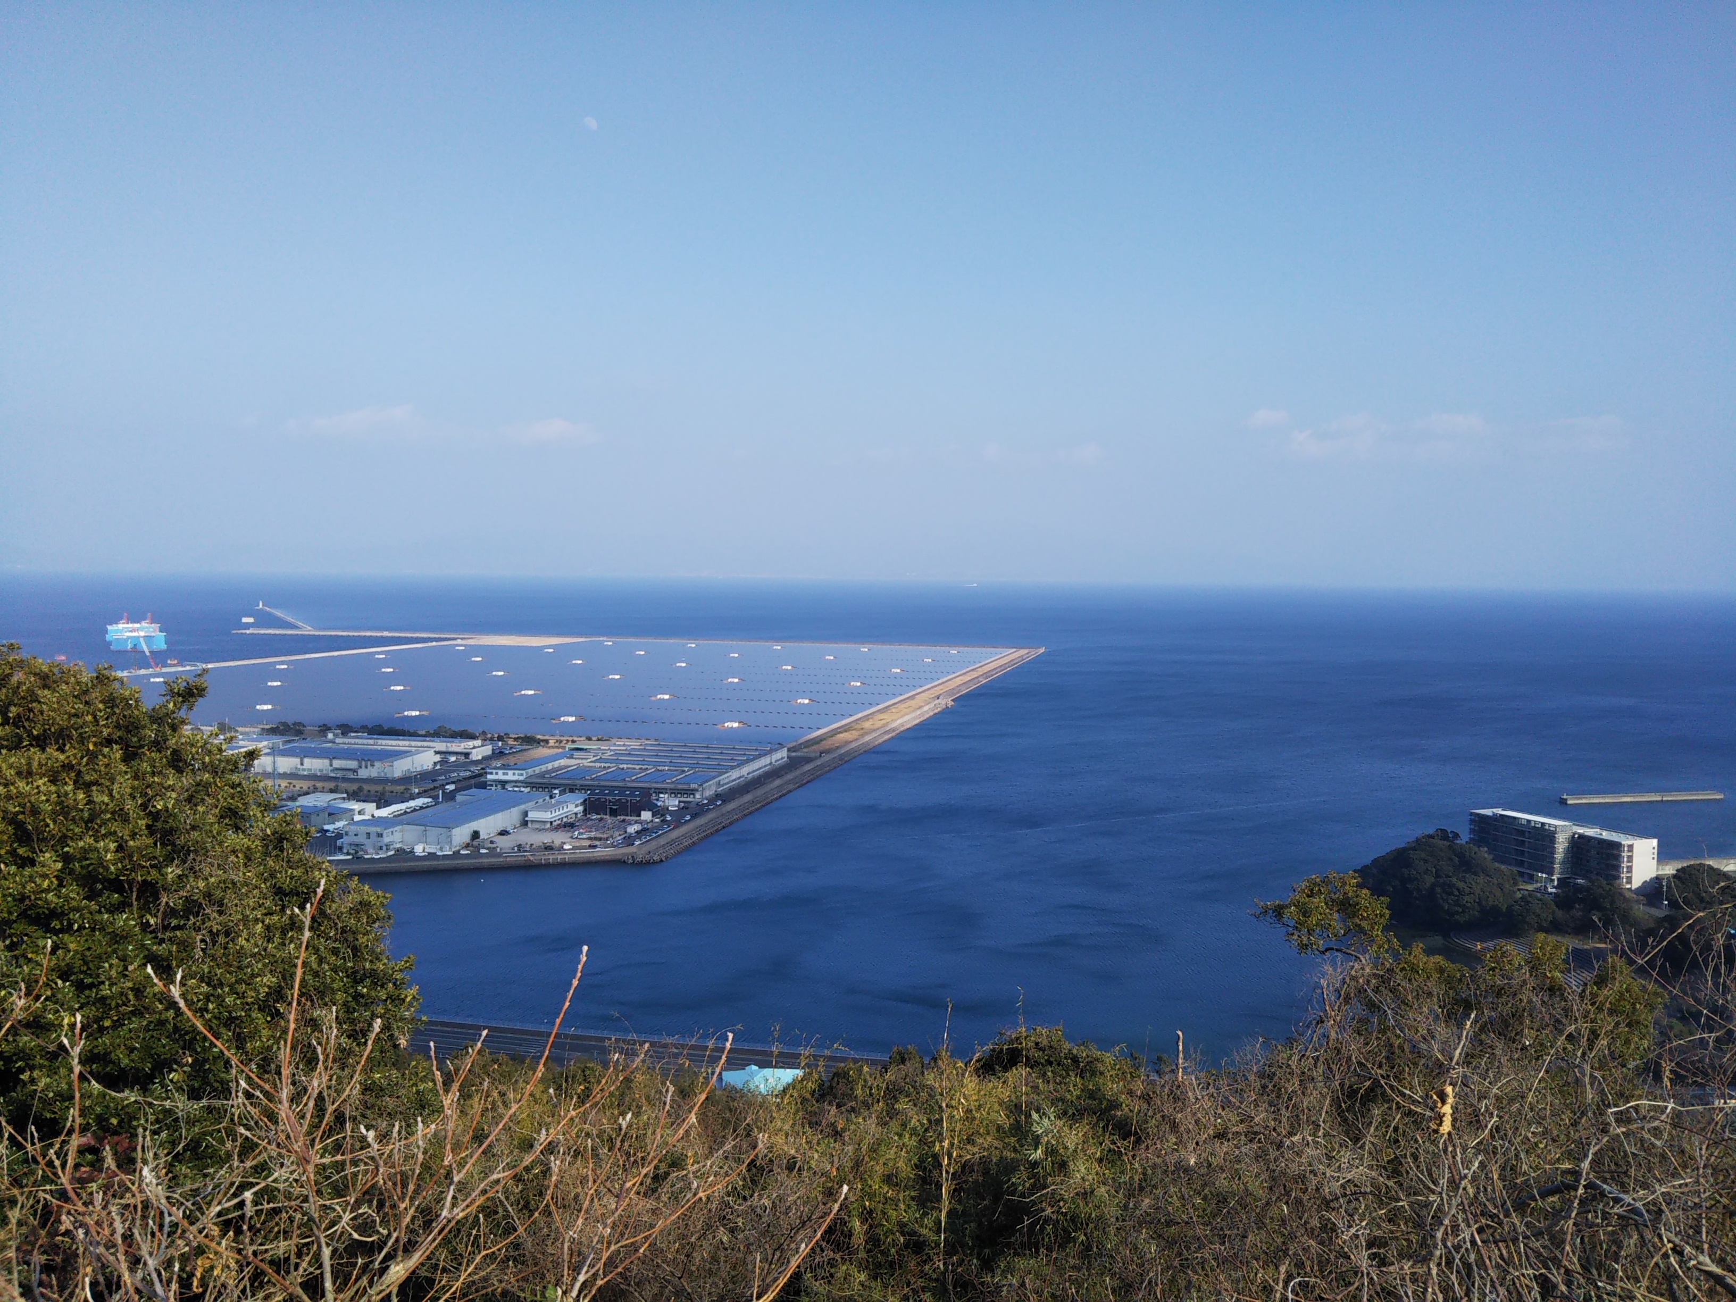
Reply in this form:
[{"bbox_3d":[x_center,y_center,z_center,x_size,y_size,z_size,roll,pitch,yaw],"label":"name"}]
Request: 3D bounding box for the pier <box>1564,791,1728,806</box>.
[{"bbox_3d":[440.988,83.782,855.262,104.424,3.363,6.304,0,3,-14],"label":"pier"}]

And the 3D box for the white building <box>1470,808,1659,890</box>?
[{"bbox_3d":[242.821,69.437,527.049,25.480,20.350,54.128,-1,4,-33],"label":"white building"}]

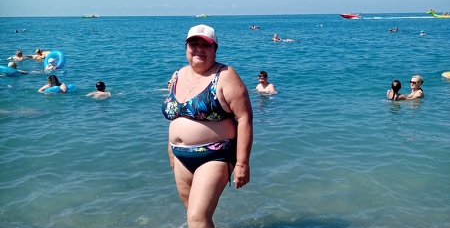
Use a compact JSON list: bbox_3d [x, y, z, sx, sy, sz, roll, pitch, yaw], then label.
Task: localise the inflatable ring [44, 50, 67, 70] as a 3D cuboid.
[{"bbox_3d":[-5.045,-1.561,13.400,0.680,0.680,0.180,-5,5,-20],"label":"inflatable ring"}]

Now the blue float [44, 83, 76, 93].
[{"bbox_3d":[-3.498,-0.530,9.600,0.720,0.200,0.720,-5,13,-20],"label":"blue float"}]

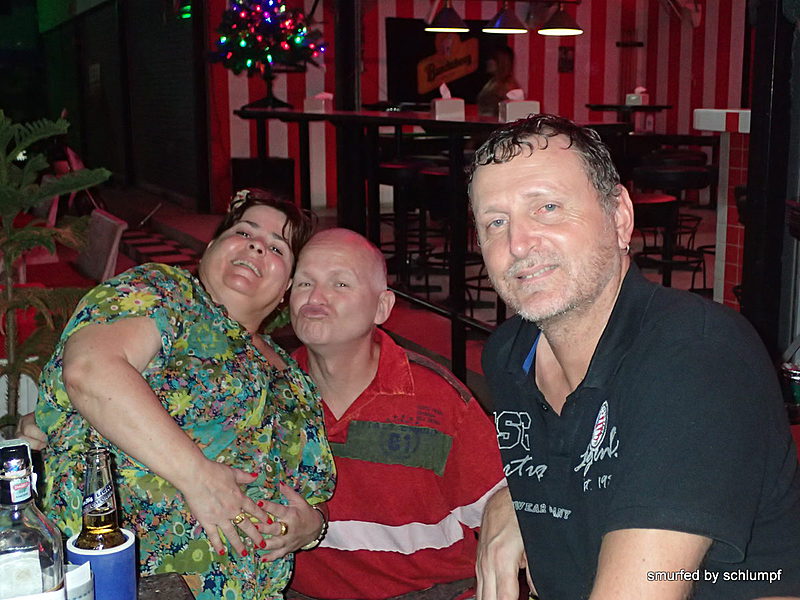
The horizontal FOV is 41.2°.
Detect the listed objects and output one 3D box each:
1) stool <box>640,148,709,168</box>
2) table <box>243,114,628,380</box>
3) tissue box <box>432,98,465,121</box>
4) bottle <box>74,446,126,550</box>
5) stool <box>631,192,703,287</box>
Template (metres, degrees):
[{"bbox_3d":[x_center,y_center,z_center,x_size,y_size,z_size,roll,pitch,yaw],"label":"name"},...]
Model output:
[{"bbox_3d":[1.678,-0.494,6.557,0.420,0.780,0.420,-1,11,0],"label":"stool"},{"bbox_3d":[-0.111,-0.438,5.638,0.450,1.083,3.848,-6,12,-23],"label":"table"},{"bbox_3d":[0.197,-0.774,4.330,0.117,0.085,0.115,-2,11,-5],"label":"tissue box"},{"bbox_3d":[-0.329,0.277,1.193,0.061,0.230,0.061,-1,11,0],"label":"bottle"},{"bbox_3d":[1.021,-0.088,4.589,0.420,0.780,0.420,-1,11,0],"label":"stool"}]

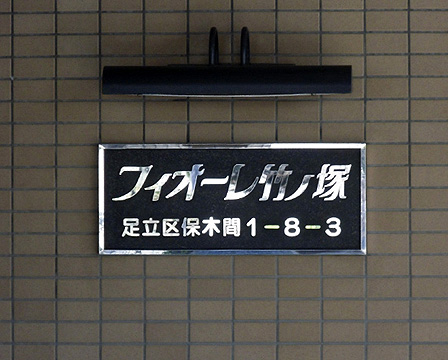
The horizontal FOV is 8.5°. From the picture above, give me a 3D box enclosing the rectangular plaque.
[{"bbox_3d":[0.020,0.044,6.820,0.603,0.249,0.025,0,0,3],"label":"rectangular plaque"}]

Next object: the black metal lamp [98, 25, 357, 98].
[{"bbox_3d":[0.013,-0.261,6.714,0.544,0.159,0.240,0,0,3],"label":"black metal lamp"}]

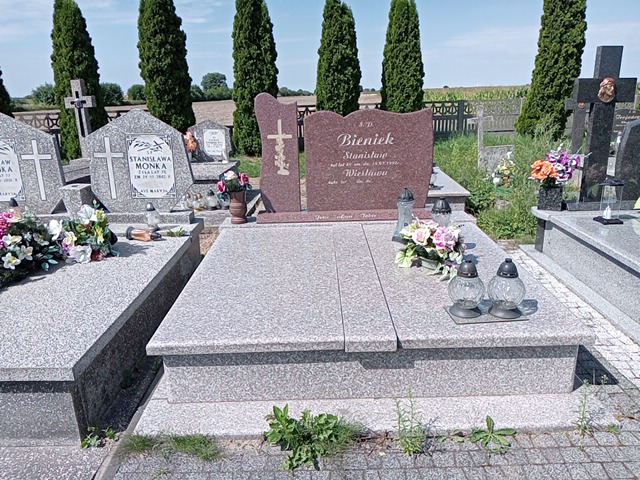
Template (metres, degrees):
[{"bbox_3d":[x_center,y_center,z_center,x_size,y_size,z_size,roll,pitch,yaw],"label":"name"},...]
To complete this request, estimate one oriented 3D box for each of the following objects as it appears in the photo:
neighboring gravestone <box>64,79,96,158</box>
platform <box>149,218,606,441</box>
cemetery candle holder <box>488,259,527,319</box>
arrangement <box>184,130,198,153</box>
[{"bbox_3d":[-3.098,-1.576,6.785,0.354,1.010,0.112,-1,17,0],"label":"neighboring gravestone"},{"bbox_3d":[0.219,0.321,3.206,1.982,0.381,2.274,-1,17,0],"label":"platform"},{"bbox_3d":[0.882,0.218,2.436,0.176,0.262,0.176,-1,16,0],"label":"cemetery candle holder"},{"bbox_3d":[-1.976,-1.495,7.900,0.250,0.340,0.220,-1,16,0],"label":"arrangement"}]

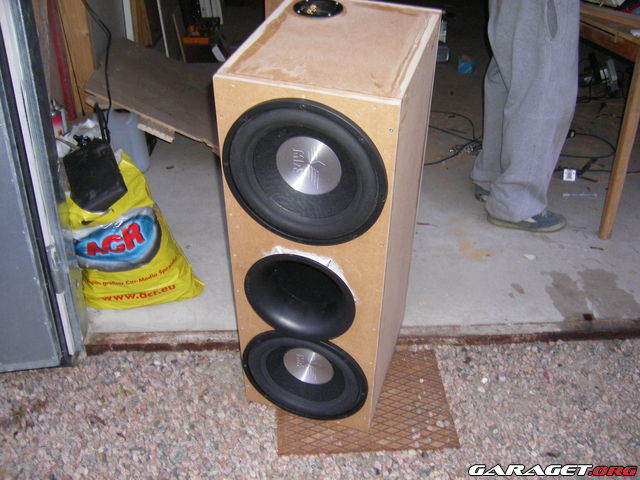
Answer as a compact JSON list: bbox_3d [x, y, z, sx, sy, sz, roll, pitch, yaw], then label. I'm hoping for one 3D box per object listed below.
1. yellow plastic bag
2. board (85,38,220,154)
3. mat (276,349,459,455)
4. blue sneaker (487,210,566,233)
[{"bbox_3d":[-0.587,-0.033,2.047,0.375,0.445,0.200,-6,29,-12],"label":"yellow plastic bag"},{"bbox_3d":[-0.748,-0.746,3.308,1.086,0.016,0.360,26,77,27],"label":"board"},{"bbox_3d":[0.119,0.434,1.770,0.453,0.012,0.357,-1,33,-2],"label":"mat"},{"bbox_3d":[0.818,-0.113,2.551,0.300,0.105,0.110,6,29,10],"label":"blue sneaker"}]

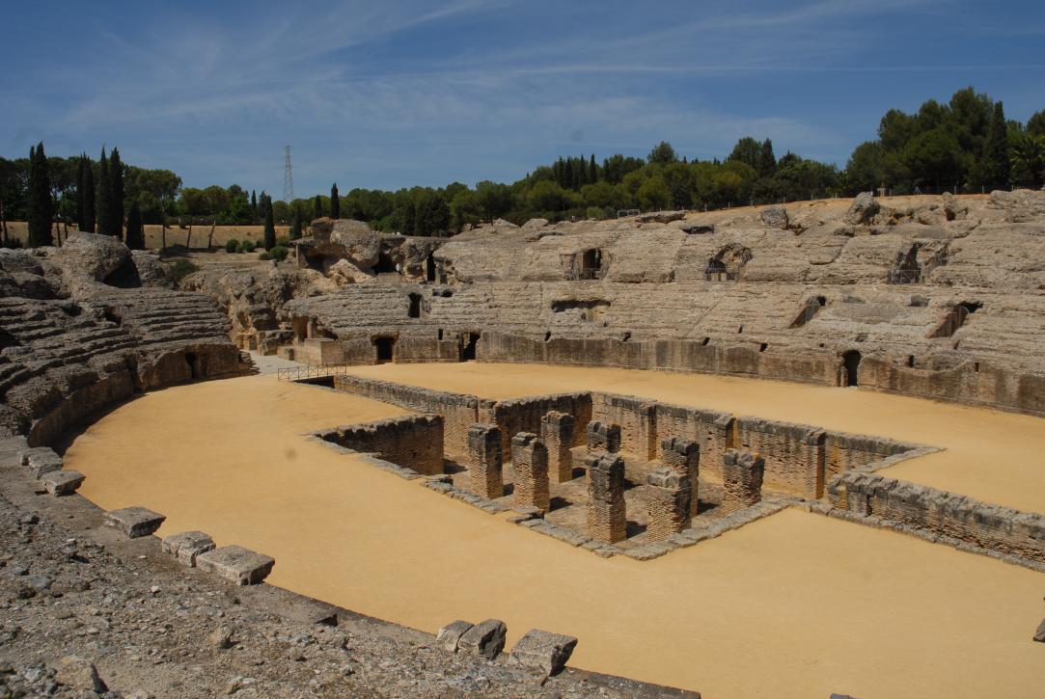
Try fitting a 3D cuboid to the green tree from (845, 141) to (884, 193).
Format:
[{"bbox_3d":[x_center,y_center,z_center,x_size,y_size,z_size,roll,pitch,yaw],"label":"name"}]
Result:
[{"bbox_3d":[43.350,-23.009,99.303,4.494,6.610,4.494,2,6,23],"label":"green tree"}]

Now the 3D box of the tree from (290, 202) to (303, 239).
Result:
[{"bbox_3d":[-35.723,-20.059,123.617,1.754,6.016,1.754,-2,6,-16],"label":"tree"}]

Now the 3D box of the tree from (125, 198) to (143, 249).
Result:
[{"bbox_3d":[-49.256,-15.778,99.515,2.089,6.545,2.089,-3,6,-26],"label":"tree"}]

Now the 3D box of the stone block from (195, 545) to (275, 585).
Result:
[{"bbox_3d":[-5.099,3.814,13.936,1.214,0.250,0.740,4,7,34],"label":"stone block"}]

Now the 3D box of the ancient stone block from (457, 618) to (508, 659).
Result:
[{"bbox_3d":[-0.652,4.902,13.171,0.420,0.400,0.780,3,6,27],"label":"ancient stone block"}]

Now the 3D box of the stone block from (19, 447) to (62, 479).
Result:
[{"bbox_3d":[-12.969,3.050,21.116,0.837,0.327,1.662,-5,7,-36],"label":"stone block"}]

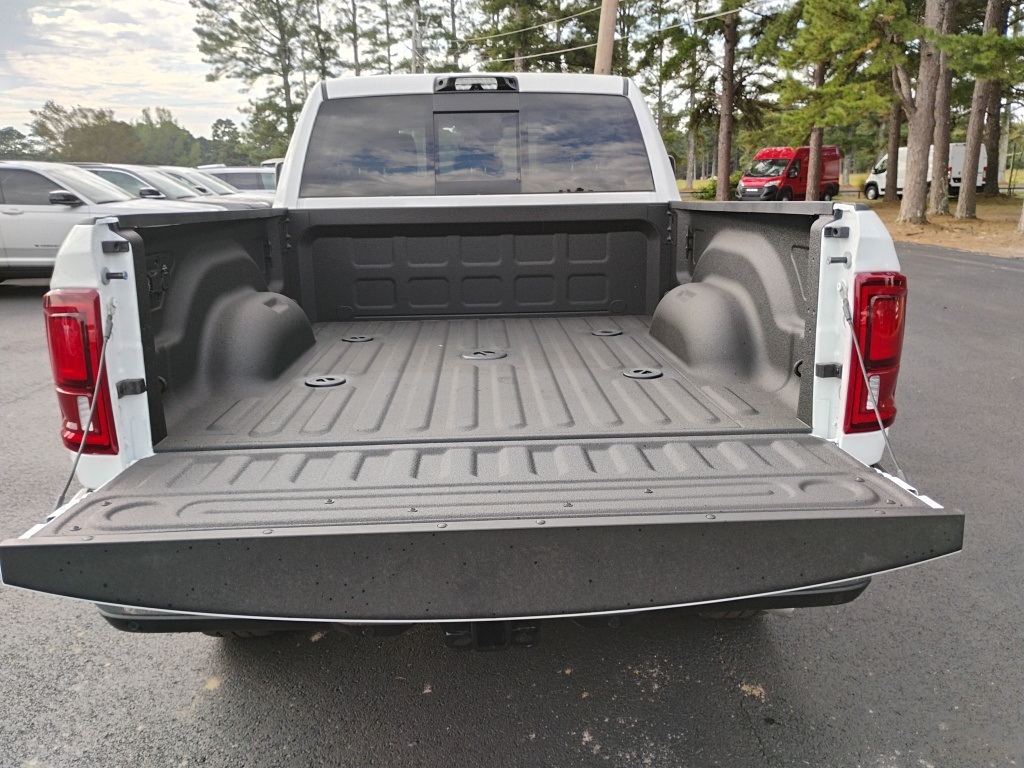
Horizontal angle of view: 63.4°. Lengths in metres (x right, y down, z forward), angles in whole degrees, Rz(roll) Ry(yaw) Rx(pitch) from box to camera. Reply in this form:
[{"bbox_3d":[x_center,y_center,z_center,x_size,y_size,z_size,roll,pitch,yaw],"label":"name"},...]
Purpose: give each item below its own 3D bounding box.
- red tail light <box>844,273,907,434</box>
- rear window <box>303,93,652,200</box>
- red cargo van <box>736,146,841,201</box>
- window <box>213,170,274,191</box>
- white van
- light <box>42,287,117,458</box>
[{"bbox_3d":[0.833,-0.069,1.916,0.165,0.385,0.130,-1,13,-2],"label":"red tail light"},{"bbox_3d":[-0.158,-1.107,3.827,1.640,0.470,0.100,-1,2,-2],"label":"rear window"},{"bbox_3d":[11.960,-8.981,35.874,2.100,2.530,5.850,12,19,42],"label":"red cargo van"},{"bbox_3d":[-7.294,-5.514,22.500,1.750,0.480,0.120,1,14,8],"label":"window"},{"bbox_3d":[19.291,-9.929,39.143,2.100,2.530,5.950,-4,15,-13],"label":"white van"},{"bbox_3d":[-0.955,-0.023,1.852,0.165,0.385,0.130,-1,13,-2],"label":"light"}]

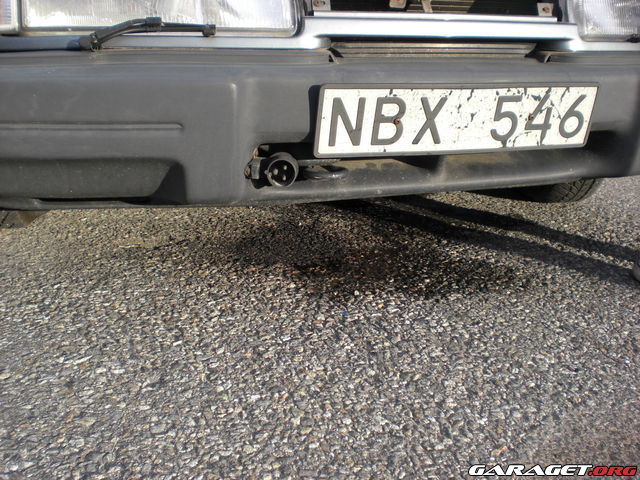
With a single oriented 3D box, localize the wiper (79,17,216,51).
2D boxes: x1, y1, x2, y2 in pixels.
[{"bbox_3d":[-0.252,-0.303,1.034,0.193,0.042,0.040,-4,24,-14],"label":"wiper"}]

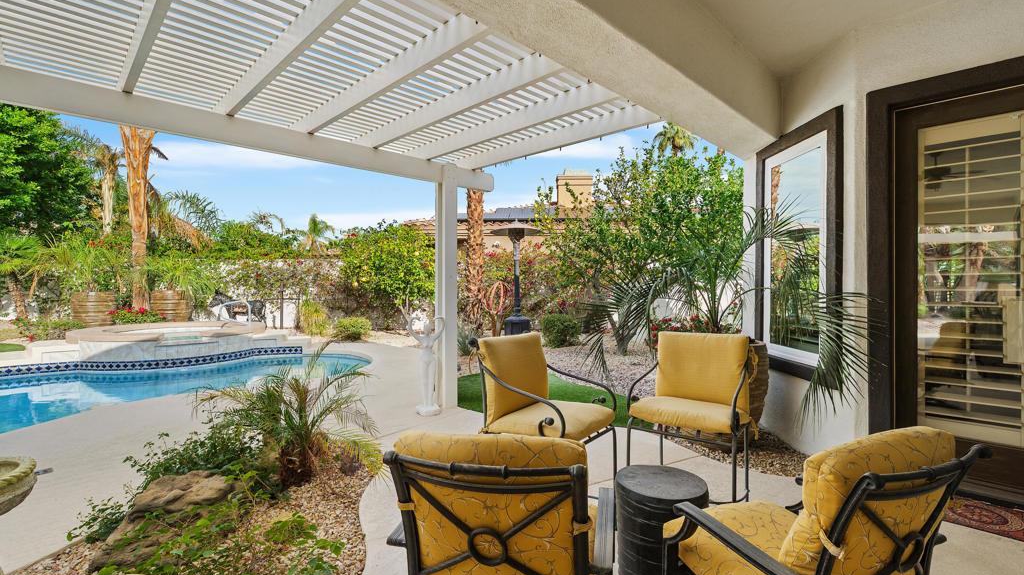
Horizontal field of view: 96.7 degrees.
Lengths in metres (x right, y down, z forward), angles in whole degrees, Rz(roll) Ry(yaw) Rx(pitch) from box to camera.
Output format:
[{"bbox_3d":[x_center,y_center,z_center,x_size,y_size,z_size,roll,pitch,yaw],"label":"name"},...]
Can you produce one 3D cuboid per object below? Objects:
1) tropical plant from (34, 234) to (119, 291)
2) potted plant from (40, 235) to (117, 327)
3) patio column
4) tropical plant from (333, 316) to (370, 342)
[{"bbox_3d":[-10.813,-0.621,11.300,1.500,1.500,1.400,0,0,-44],"label":"tropical plant"},{"bbox_3d":[-10.764,-0.137,11.300,1.430,2.270,1.350,0,0,-44],"label":"potted plant"},{"bbox_3d":[-0.655,0.000,4.580,0.150,2.380,0.150,0,0,-44],"label":"patio column"},{"bbox_3d":[-3.600,0.910,10.200,0.840,0.540,0.800,0,0,0],"label":"tropical plant"}]

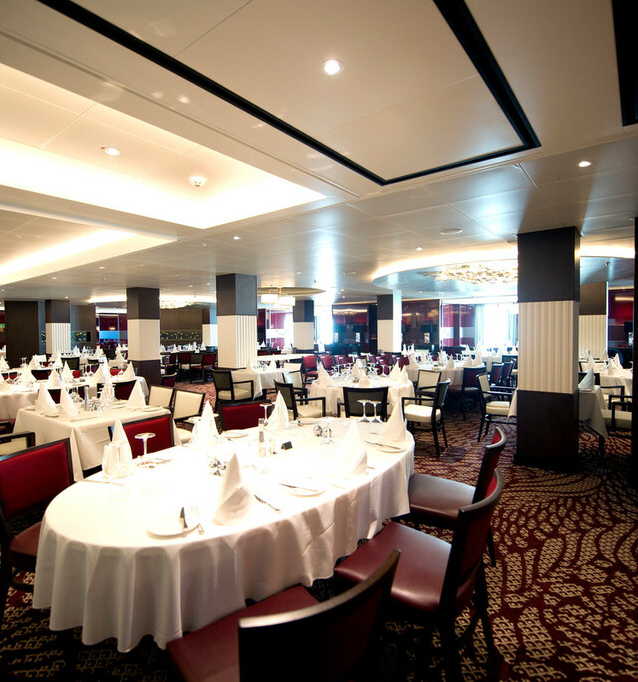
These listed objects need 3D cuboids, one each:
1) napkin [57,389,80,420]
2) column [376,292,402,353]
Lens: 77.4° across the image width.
[{"bbox_3d":[-2.095,0.507,3.360,0.165,0.240,0.150,1,2,39],"label":"napkin"},{"bbox_3d":[2.147,-0.132,12.037,0.509,2.438,0.509,1,2,38],"label":"column"}]

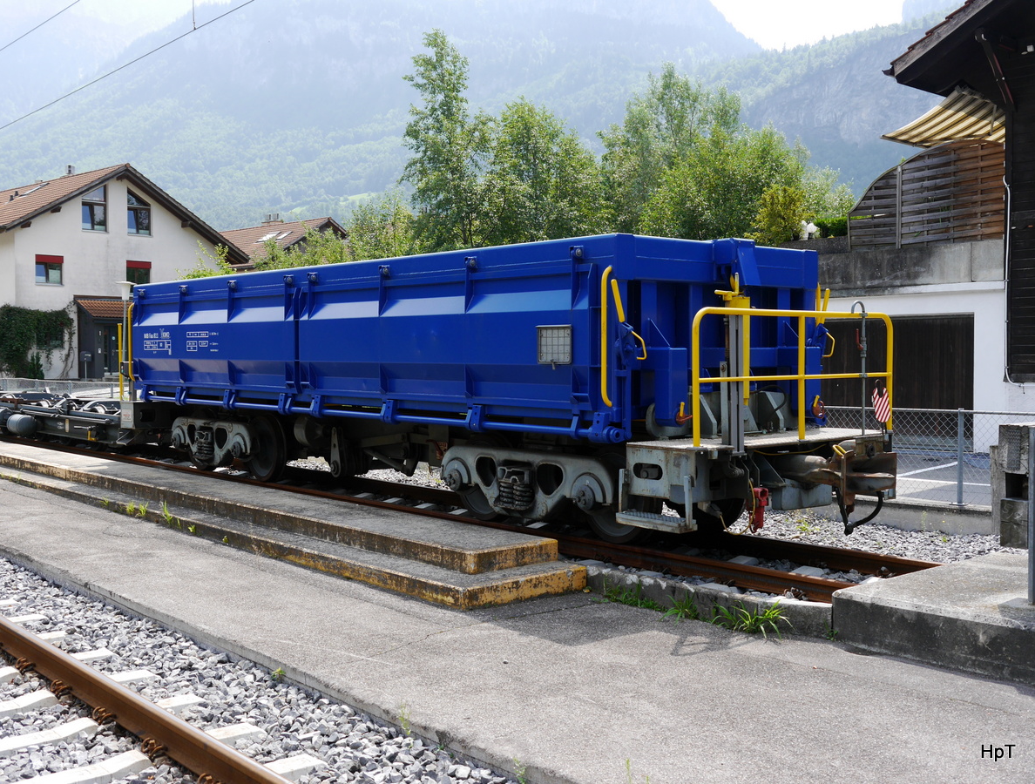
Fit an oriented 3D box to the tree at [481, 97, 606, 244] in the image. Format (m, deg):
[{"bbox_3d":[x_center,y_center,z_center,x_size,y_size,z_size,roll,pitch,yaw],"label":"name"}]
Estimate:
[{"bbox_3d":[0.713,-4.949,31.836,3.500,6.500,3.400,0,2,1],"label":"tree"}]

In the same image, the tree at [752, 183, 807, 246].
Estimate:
[{"bbox_3d":[5.062,-3.320,22.191,1.120,1.470,1.100,0,2,13],"label":"tree"}]

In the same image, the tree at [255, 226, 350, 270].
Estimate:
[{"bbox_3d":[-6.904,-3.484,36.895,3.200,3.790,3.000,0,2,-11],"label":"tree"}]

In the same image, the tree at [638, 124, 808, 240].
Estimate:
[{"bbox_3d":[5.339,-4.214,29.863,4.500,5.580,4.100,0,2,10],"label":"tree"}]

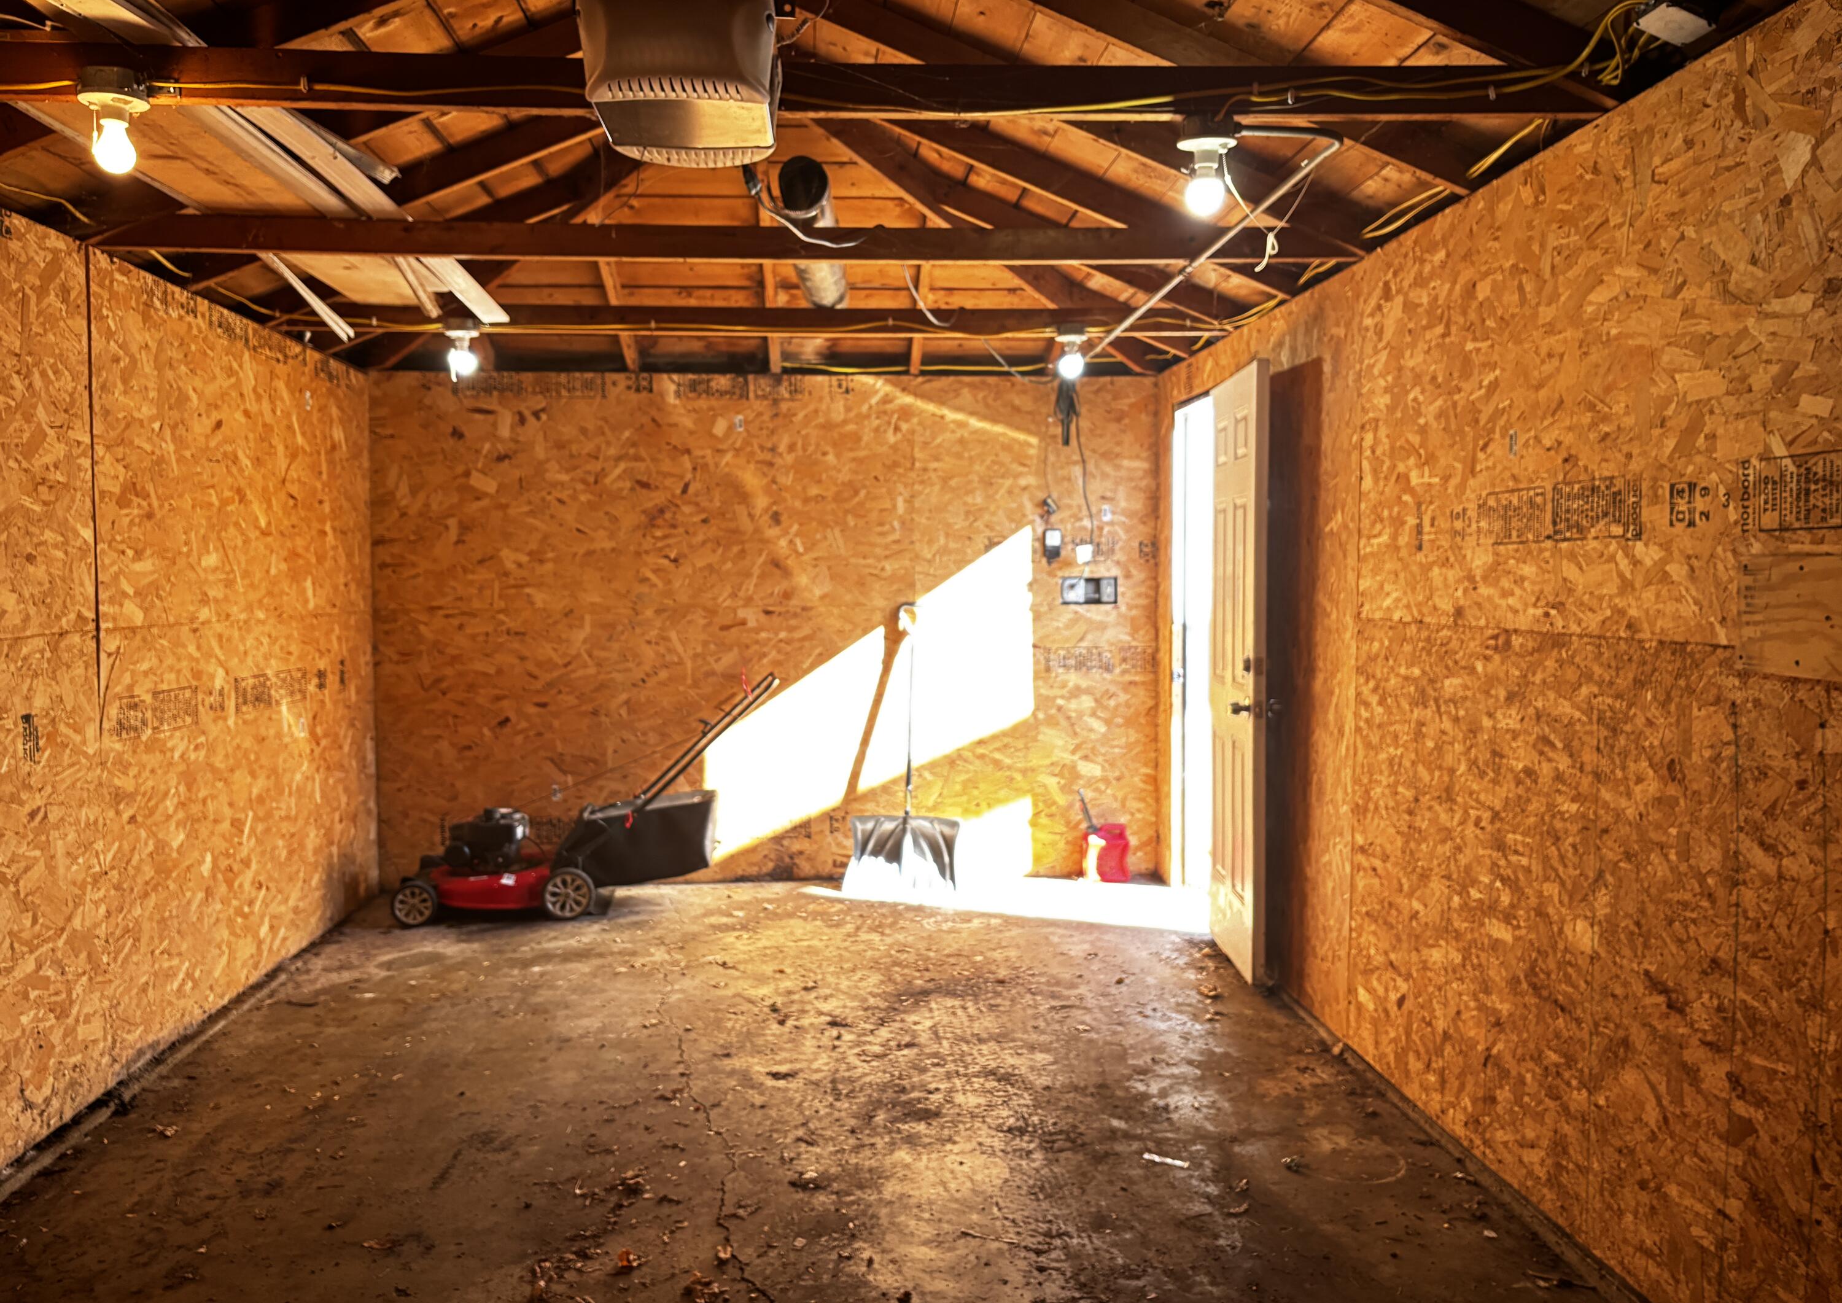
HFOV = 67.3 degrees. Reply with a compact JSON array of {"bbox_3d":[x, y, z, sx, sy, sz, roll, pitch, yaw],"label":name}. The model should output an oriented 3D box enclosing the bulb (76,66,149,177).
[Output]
[{"bbox_3d":[-1.407,-0.923,2.414,0.117,0.193,0.117,0,3,-4],"label":"bulb"}]

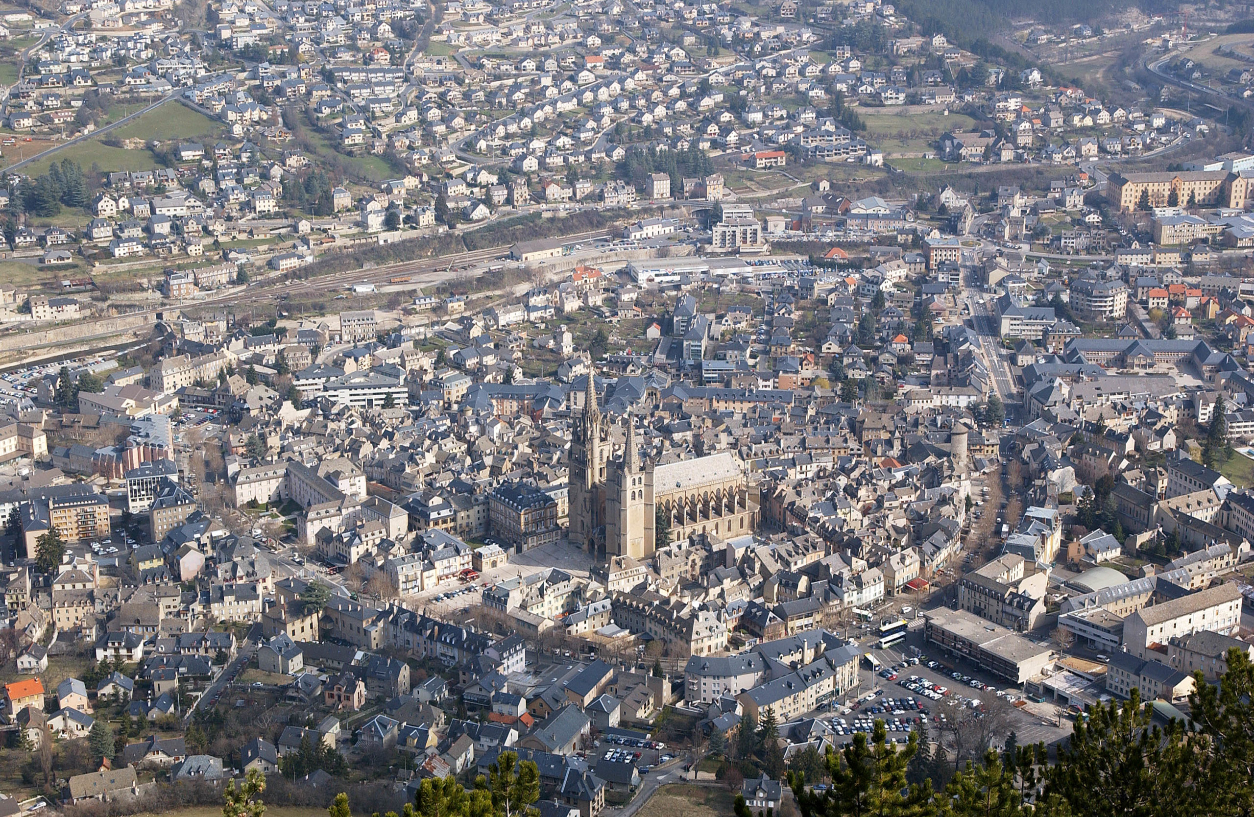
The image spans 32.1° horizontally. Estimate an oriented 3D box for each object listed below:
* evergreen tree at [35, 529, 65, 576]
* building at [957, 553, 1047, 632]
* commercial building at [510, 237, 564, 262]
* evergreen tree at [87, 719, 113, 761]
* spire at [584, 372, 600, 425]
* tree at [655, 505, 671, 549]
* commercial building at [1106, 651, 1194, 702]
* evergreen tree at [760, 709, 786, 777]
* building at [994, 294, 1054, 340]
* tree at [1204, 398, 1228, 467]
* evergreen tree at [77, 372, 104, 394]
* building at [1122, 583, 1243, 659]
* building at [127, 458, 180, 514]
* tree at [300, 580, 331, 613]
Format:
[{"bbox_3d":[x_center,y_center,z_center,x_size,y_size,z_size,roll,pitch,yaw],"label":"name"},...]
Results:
[{"bbox_3d":[-241.720,59.740,909.520,12.200,20.800,12.200,0,19,0],"label":"evergreen tree"},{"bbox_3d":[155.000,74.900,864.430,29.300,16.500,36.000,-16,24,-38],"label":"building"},{"bbox_3d":[-58.520,-103.990,1415.400,30.500,10.200,15.500,-11,22,-30],"label":"commercial building"},{"bbox_3d":[-169.530,106.100,700.720,8.000,13.870,8.000,0,19,0],"label":"evergreen tree"},{"bbox_3d":[-14.400,-4.780,894.920,7.000,24.160,7.000,0,19,0],"label":"spire"},{"bbox_3d":[14.890,49.040,904.420,7.000,20.100,7.000,0,19,0],"label":"tree"},{"bbox_3d":[192.500,98.870,801.110,10.800,14.400,32.000,-14,24,-36],"label":"commercial building"},{"bbox_3d":[46.600,106.760,698.950,8.300,23.750,8.300,0,19,0],"label":"evergreen tree"},{"bbox_3d":[218.000,-50.420,1201.680,31.000,15.000,34.000,1,19,4],"label":"building"},{"bbox_3d":[270.700,9.880,1001.840,9.300,32.180,9.300,0,19,0],"label":"tree"},{"bbox_3d":[-282.830,-12.100,1146.860,13.200,14.130,13.200,0,19,0],"label":"evergreen tree"},{"bbox_3d":[207.510,78.330,813.480,49.500,17.600,12.300,-11,22,-30],"label":"building"},{"bbox_3d":[-209.770,33.910,963.950,23.000,16.800,14.000,-5,19,-15],"label":"building"},{"bbox_3d":[-123.100,76.730,859.290,12.200,19.390,12.200,0,19,0],"label":"tree"}]

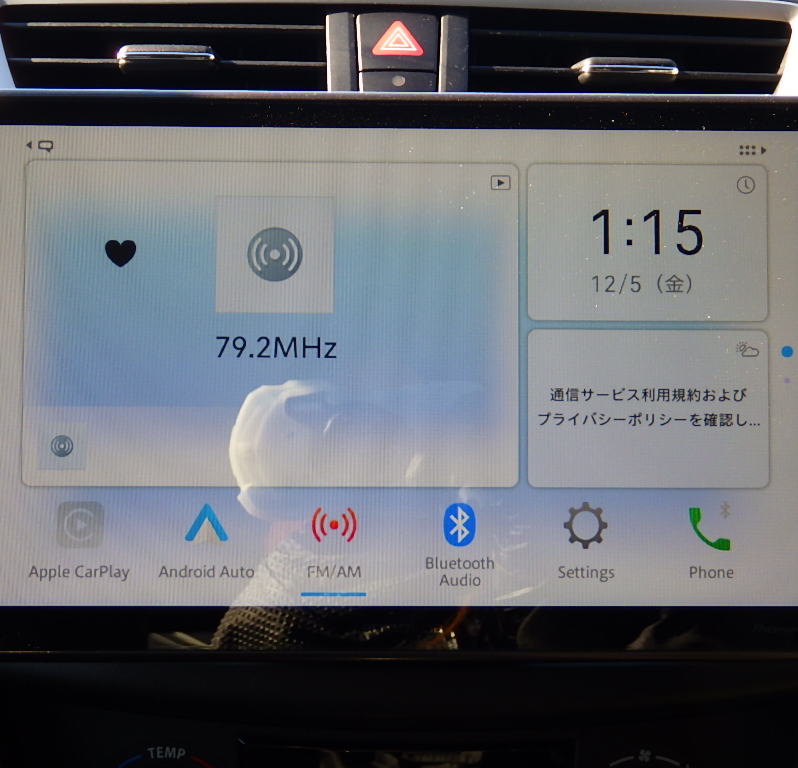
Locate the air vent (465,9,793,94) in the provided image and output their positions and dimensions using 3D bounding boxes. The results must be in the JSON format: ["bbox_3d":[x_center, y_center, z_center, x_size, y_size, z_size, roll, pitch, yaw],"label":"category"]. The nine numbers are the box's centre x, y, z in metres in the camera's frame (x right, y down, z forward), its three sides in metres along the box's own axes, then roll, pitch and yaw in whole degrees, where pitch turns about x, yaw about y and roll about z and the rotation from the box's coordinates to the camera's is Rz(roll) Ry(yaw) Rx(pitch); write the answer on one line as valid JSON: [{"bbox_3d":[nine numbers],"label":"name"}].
[{"bbox_3d":[0.072,-0.096,0.483,0.105,0.044,0.030,0,-27,-5],"label":"air vent"}]

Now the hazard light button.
[{"bbox_3d":[-0.001,-0.105,0.479,0.025,0.024,0.012,0,-27,-2],"label":"hazard light button"}]

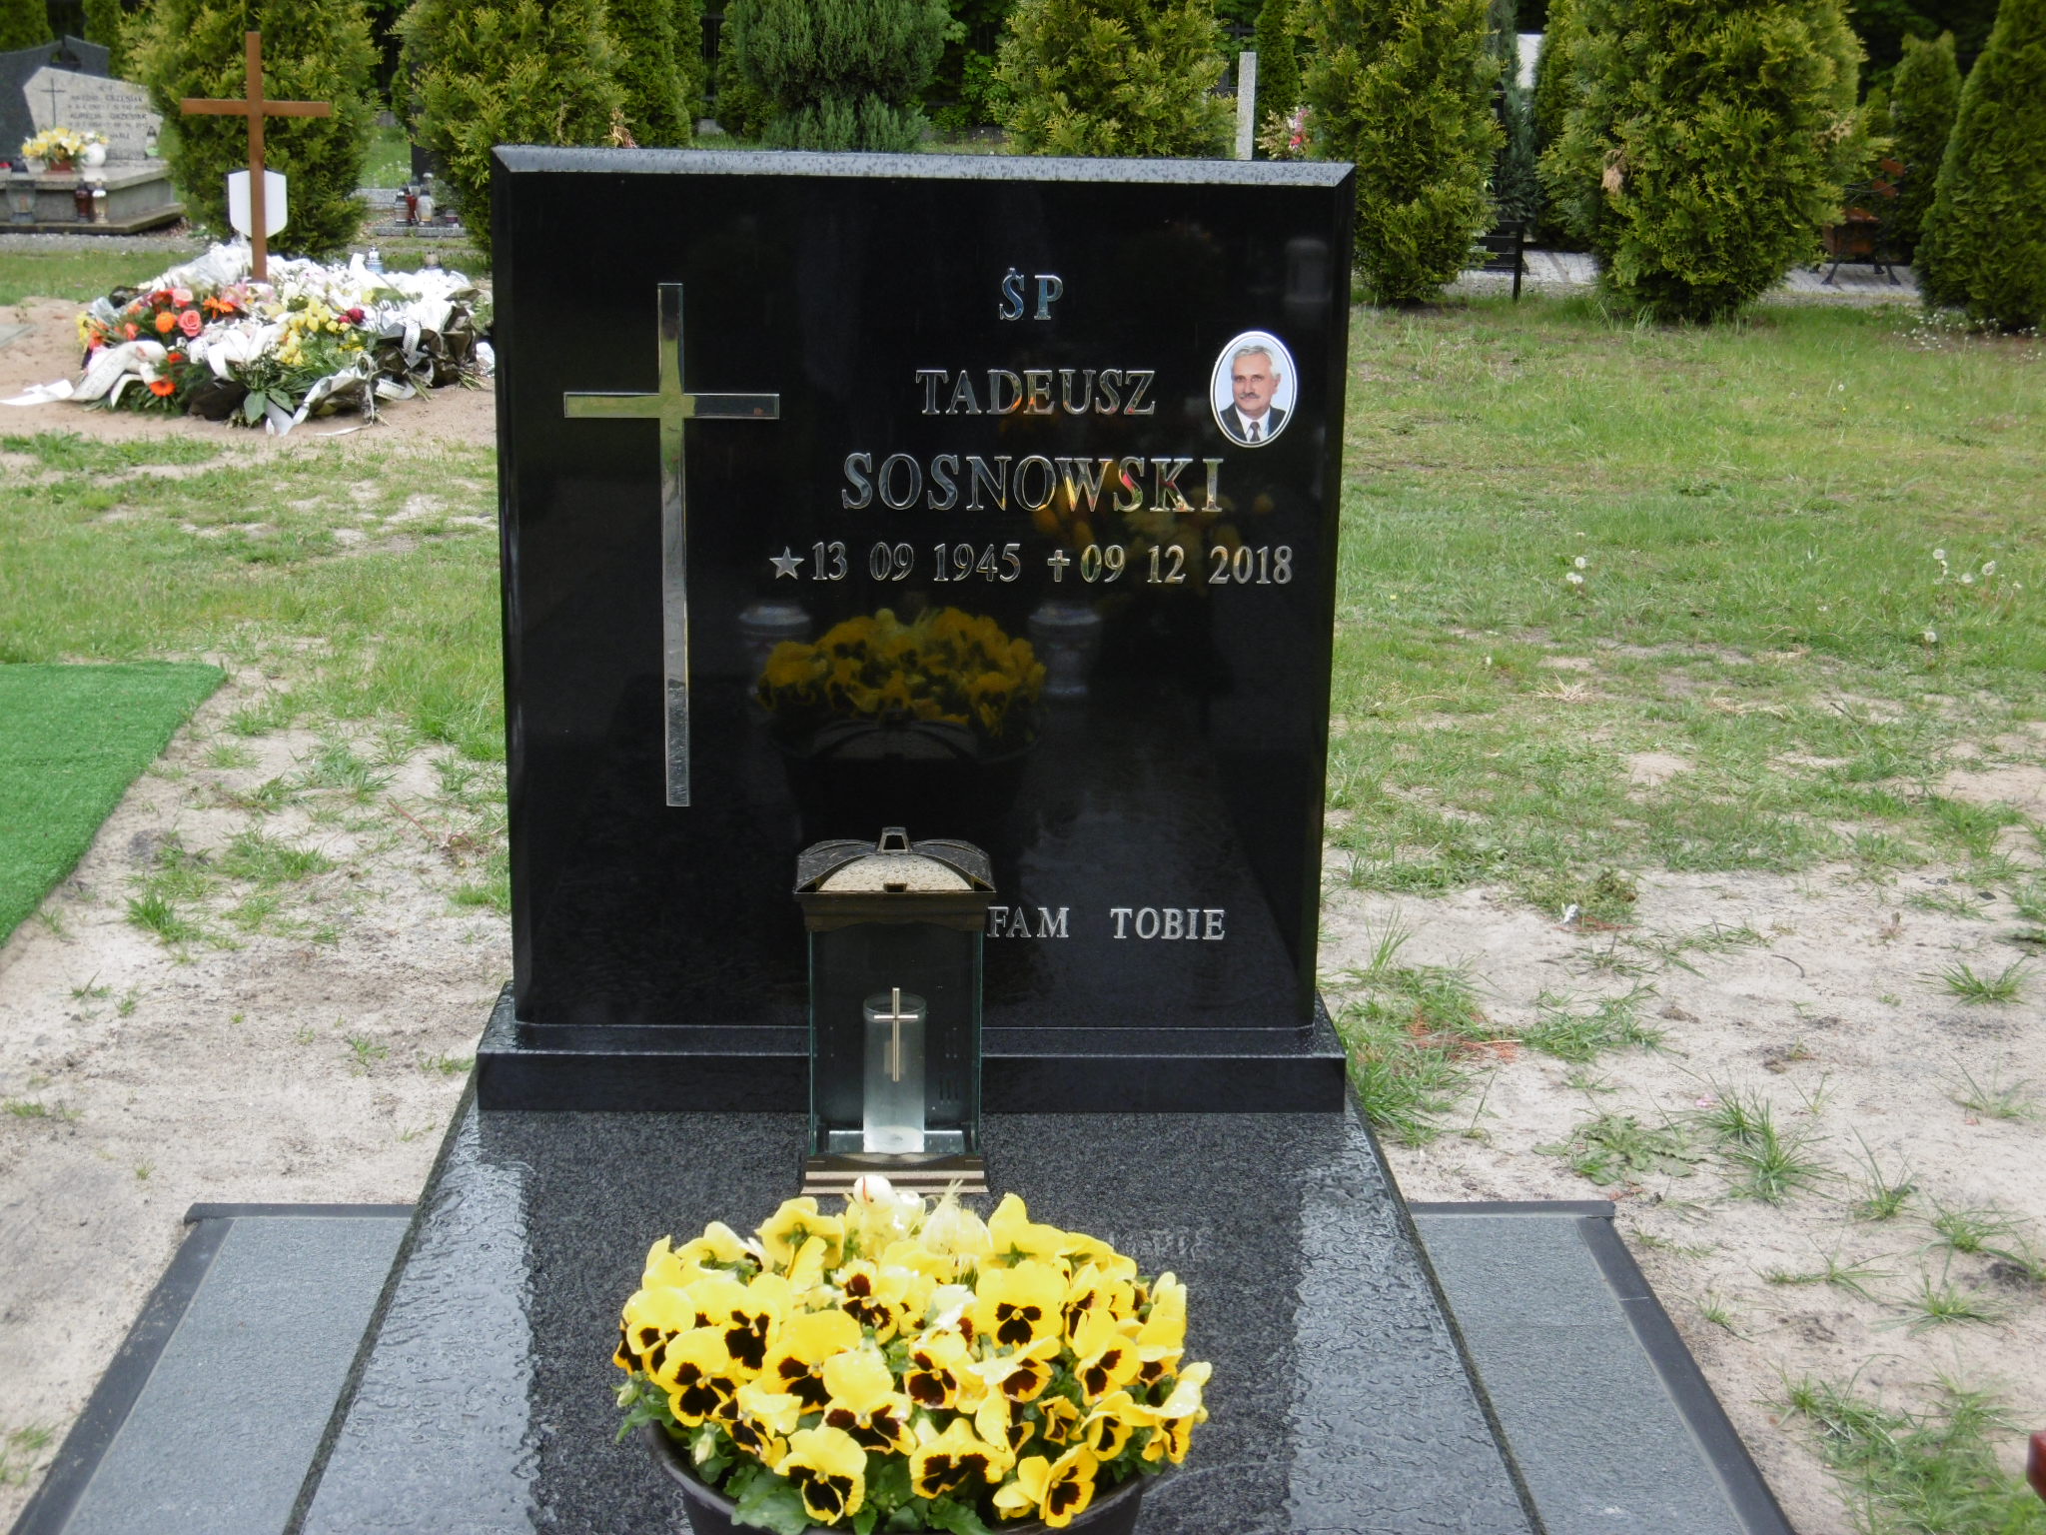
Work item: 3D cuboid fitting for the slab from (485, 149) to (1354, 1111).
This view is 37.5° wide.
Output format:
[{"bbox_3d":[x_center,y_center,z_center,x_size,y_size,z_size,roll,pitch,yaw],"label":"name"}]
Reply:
[{"bbox_3d":[-0.099,-0.127,2.850,0.820,0.885,0.209,0,14,-3],"label":"slab"}]

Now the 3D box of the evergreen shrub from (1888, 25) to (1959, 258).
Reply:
[{"bbox_3d":[5.828,-3.991,19.400,0.550,1.470,0.550,1,14,-3],"label":"evergreen shrub"}]

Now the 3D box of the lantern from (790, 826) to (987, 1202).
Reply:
[{"bbox_3d":[-0.114,0.205,2.704,0.172,0.312,0.167,0,14,-4],"label":"lantern"}]

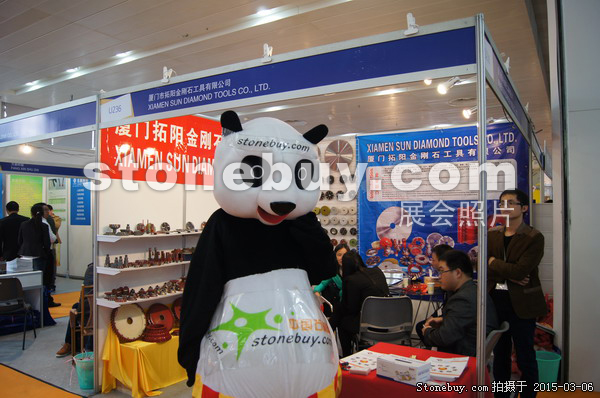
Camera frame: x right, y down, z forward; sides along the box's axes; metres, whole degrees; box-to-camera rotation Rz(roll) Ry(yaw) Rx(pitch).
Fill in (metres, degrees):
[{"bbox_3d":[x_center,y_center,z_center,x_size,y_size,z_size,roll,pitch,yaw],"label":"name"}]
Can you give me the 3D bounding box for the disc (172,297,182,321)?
[{"bbox_3d":[-1.134,1.096,4.396,0.030,0.270,0.270,-20,-14,41],"label":"disc"}]

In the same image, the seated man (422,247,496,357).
[{"bbox_3d":[1.060,0.968,2.963,0.660,1.290,0.530,0,-1,21],"label":"seated man"}]

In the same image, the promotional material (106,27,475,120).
[{"bbox_3d":[-0.368,-0.743,2.960,2.860,0.200,0.040,-1,-1,31],"label":"promotional material"}]

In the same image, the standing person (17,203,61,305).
[{"bbox_3d":[-4.120,0.883,7.216,0.520,1.630,0.420,-1,-1,37],"label":"standing person"}]

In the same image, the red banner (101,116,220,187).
[{"bbox_3d":[-0.912,-0.502,4.984,0.020,0.720,2.860,0,-1,31],"label":"red banner"}]

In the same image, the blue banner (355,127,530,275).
[{"bbox_3d":[1.618,0.187,5.424,2.040,2.040,0.025,0,-1,31],"label":"blue banner"}]

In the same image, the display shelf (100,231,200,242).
[{"bbox_3d":[-1.300,0.330,4.091,0.290,0.050,1.000,-1,-1,31],"label":"display shelf"}]

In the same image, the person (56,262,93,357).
[{"bbox_3d":[-2.200,1.008,4.713,0.750,1.280,0.580,-1,-2,41],"label":"person"}]

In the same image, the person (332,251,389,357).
[{"bbox_3d":[0.550,1.032,3.932,0.550,1.200,0.750,1,-1,-34],"label":"person"}]

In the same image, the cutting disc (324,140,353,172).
[{"bbox_3d":[0.521,-0.577,6.085,0.425,0.425,0.020,0,-1,31],"label":"cutting disc"}]

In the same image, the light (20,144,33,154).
[{"bbox_3d":[-3.044,-0.545,5.000,0.120,0.100,0.120,-1,-1,31],"label":"light"}]

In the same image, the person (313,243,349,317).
[{"bbox_3d":[0.370,1.048,4.712,0.550,1.200,0.700,0,-1,-18],"label":"person"}]

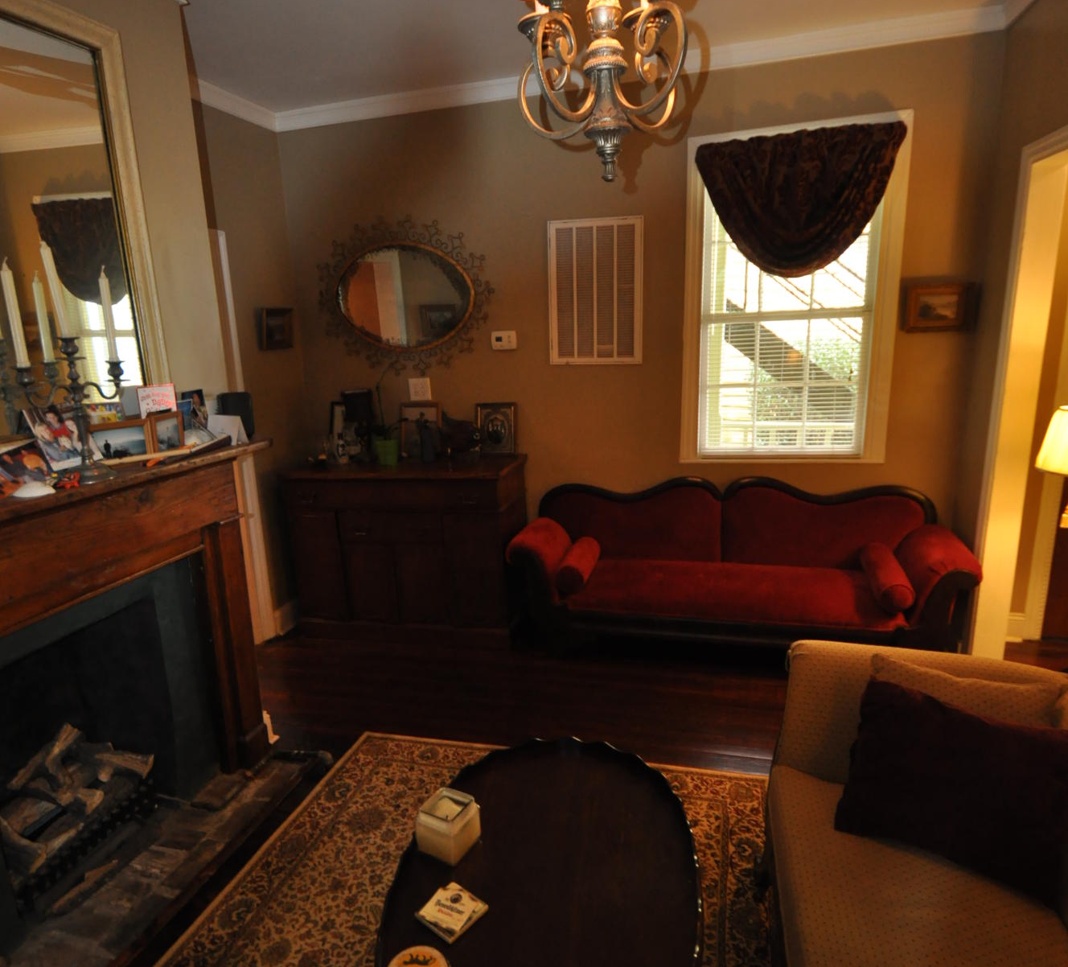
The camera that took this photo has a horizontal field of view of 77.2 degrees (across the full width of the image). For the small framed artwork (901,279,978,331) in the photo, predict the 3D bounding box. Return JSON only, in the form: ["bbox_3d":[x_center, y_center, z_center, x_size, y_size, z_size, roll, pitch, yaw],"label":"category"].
[{"bbox_3d":[1.722,-0.753,2.865,0.251,0.211,0.045,1,13,15],"label":"small framed artwork"}]

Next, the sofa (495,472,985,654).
[{"bbox_3d":[0.862,0.417,3.064,1.905,0.808,0.597,1,13,15],"label":"sofa"}]

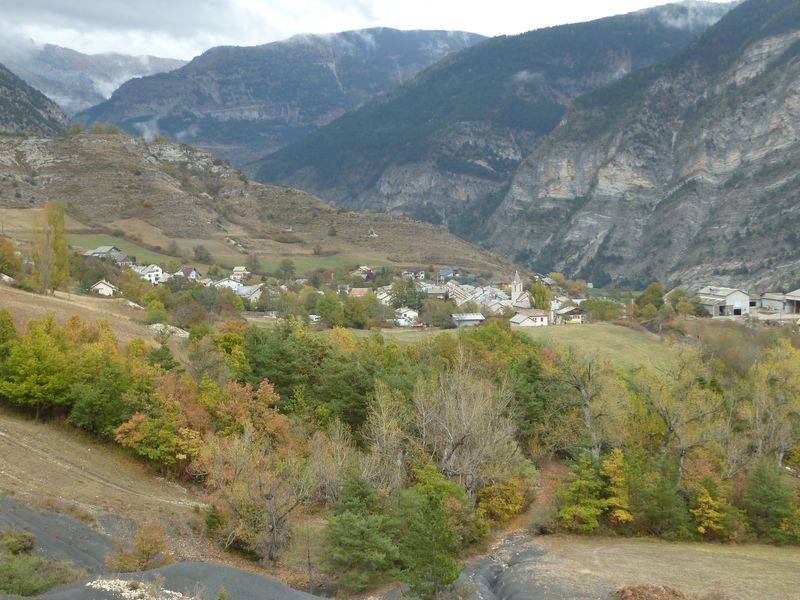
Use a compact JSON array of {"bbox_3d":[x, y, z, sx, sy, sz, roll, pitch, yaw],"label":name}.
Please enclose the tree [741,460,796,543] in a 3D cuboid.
[{"bbox_3d":[36.430,19.970,126.000,5.300,8.000,5.300,0,3,0],"label":"tree"}]

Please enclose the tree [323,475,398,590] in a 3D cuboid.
[{"bbox_3d":[-3.290,19.390,106.000,6.200,9.500,6.200,0,3,0],"label":"tree"}]

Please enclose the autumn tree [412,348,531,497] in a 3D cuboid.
[{"bbox_3d":[7.543,13.642,136.000,12.200,16.200,11.500,0,4,0],"label":"autumn tree"}]

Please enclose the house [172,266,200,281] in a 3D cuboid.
[{"bbox_3d":[-101.980,-12.360,610.000,9.000,7.000,10.000,-2,3,-40],"label":"house"}]

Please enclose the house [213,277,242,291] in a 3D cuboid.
[{"bbox_3d":[-75.780,-6.830,560.000,13.000,6.600,11.000,-1,3,-18],"label":"house"}]

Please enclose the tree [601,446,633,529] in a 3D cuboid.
[{"bbox_3d":[21.120,18.389,124.000,3.100,7.800,3.100,0,4,0],"label":"tree"}]

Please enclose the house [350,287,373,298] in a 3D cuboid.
[{"bbox_3d":[-19.385,-3.525,640.000,11.000,6.800,9.000,0,4,-2],"label":"house"}]

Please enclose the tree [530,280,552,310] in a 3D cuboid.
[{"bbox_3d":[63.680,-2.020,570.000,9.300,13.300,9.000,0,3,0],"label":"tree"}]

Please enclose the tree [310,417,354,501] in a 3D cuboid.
[{"bbox_3d":[-7.540,17.680,140.000,5.000,9.100,5.000,0,3,0],"label":"tree"}]

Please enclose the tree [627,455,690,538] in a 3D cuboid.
[{"bbox_3d":[25.620,19.480,126.000,6.200,8.200,6.000,0,3,0],"label":"tree"}]

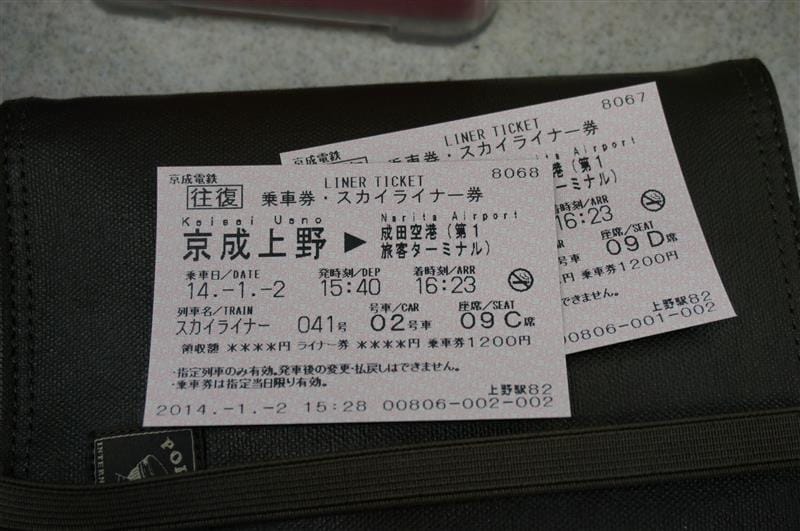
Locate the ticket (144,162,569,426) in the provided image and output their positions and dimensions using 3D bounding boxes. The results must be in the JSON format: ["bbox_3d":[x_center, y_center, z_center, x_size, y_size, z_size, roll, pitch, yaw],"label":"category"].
[{"bbox_3d":[-0.009,0.004,0.225,0.085,0.002,0.058,-1,69,-1],"label":"ticket"}]

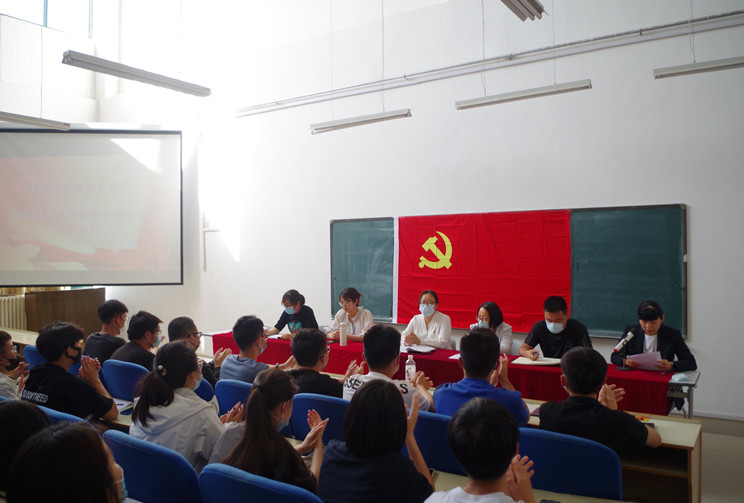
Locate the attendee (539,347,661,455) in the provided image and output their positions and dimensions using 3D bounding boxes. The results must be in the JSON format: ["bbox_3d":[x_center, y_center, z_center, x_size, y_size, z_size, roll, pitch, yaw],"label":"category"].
[{"bbox_3d":[0.976,0.960,2.446,0.500,1.190,0.600,-1,0,33],"label":"attendee"}]

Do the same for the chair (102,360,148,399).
[{"bbox_3d":[-1.252,1.085,3.308,0.450,0.940,0.500,-1,0,31],"label":"chair"}]

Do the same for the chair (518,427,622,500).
[{"bbox_3d":[0.728,1.071,2.118,0.450,0.910,0.500,-1,0,31],"label":"chair"}]

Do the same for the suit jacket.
[{"bbox_3d":[1.950,0.730,3.990,0.560,0.580,0.450,-1,0,33],"label":"suit jacket"}]

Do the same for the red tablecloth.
[{"bbox_3d":[0.235,1.066,4.637,3.930,0.550,0.480,-1,0,33],"label":"red tablecloth"}]

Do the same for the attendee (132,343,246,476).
[{"bbox_3d":[-0.680,0.960,2.180,0.470,1.210,0.580,-1,0,33],"label":"attendee"}]

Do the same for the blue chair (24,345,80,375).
[{"bbox_3d":[-2.400,1.140,4.450,0.500,0.860,0.520,-1,0,33],"label":"blue chair"}]

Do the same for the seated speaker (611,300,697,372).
[{"bbox_3d":[1.930,0.945,3.950,0.570,1.200,0.600,-1,0,33],"label":"seated speaker"}]

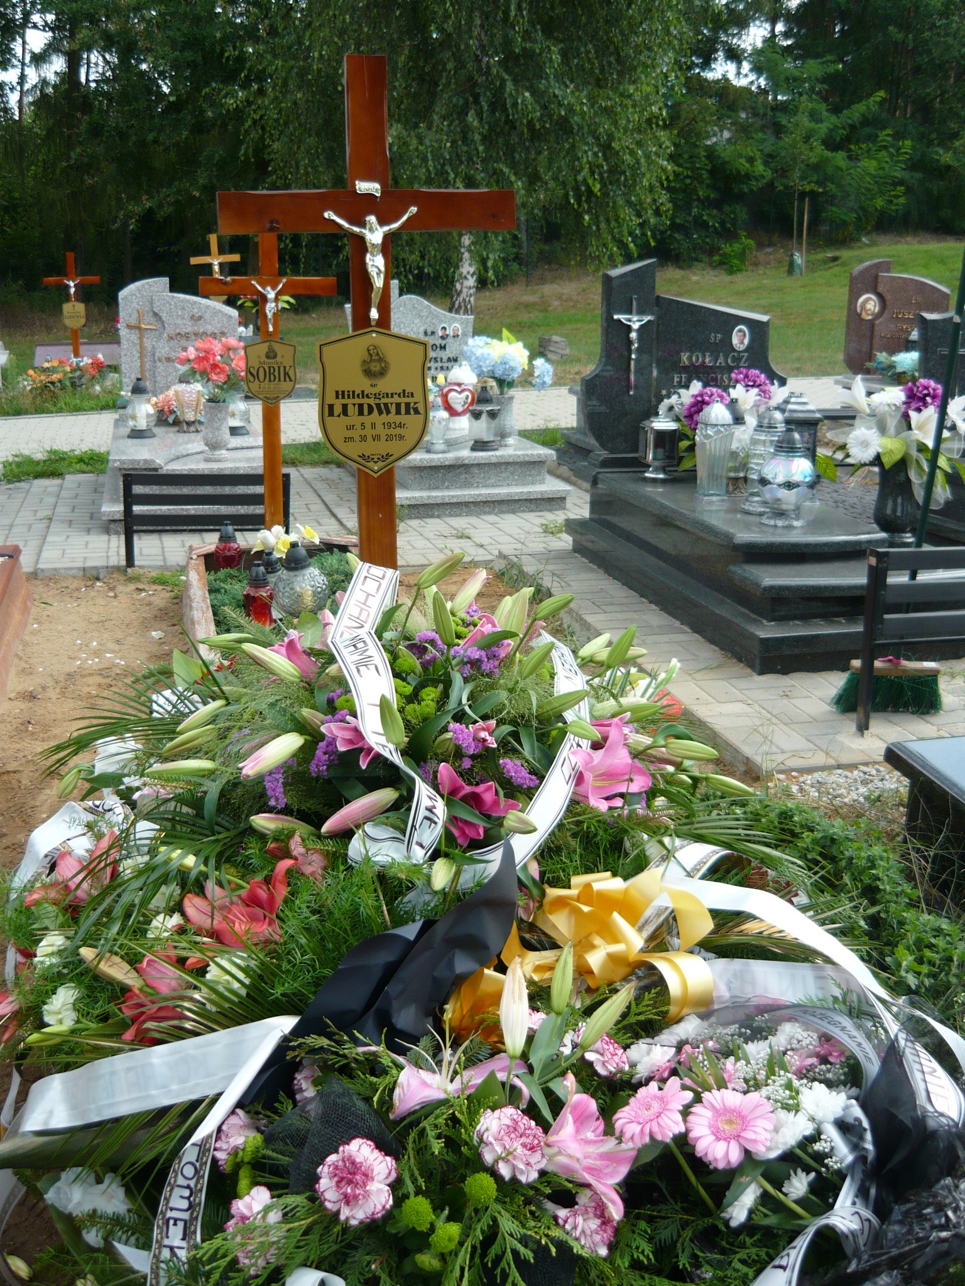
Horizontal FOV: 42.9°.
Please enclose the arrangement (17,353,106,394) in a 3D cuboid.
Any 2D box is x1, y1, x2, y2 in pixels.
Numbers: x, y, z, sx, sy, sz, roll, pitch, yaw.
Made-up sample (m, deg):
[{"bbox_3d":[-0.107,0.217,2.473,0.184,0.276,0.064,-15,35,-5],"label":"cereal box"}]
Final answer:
[{"bbox_3d":[-4.140,-2.653,12.100,0.870,0.350,0.550,-4,16,-15],"label":"arrangement"}]

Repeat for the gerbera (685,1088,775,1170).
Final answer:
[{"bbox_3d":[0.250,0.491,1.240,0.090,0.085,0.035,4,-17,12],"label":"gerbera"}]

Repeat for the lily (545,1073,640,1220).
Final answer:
[{"bbox_3d":[0.109,0.509,1.240,0.095,0.125,0.085,-11,19,-35],"label":"lily"}]

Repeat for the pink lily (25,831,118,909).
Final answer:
[{"bbox_3d":[-0.638,0.353,1.900,0.135,0.100,0.110,-3,16,-11],"label":"pink lily"}]

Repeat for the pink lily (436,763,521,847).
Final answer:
[{"bbox_3d":[-0.007,0.247,1.880,0.125,0.115,0.095,0,15,0],"label":"pink lily"}]

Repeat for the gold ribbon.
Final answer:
[{"bbox_3d":[0.153,0.350,1.420,0.225,0.130,0.140,2,16,5],"label":"gold ribbon"}]

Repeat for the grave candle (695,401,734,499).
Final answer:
[{"bbox_3d":[0.924,-0.768,4.870,0.150,0.375,0.150,-4,16,-13],"label":"grave candle"}]

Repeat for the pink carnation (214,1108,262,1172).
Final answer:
[{"bbox_3d":[-0.252,0.507,1.250,0.056,0.064,0.052,0,15,0],"label":"pink carnation"}]

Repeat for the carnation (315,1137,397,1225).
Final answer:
[{"bbox_3d":[-0.123,0.527,1.200,0.077,0.072,0.058,0,15,0],"label":"carnation"}]

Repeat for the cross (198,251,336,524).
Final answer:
[{"bbox_3d":[-0.868,-1.030,5.060,0.550,1.340,0.075,-4,18,-14],"label":"cross"}]

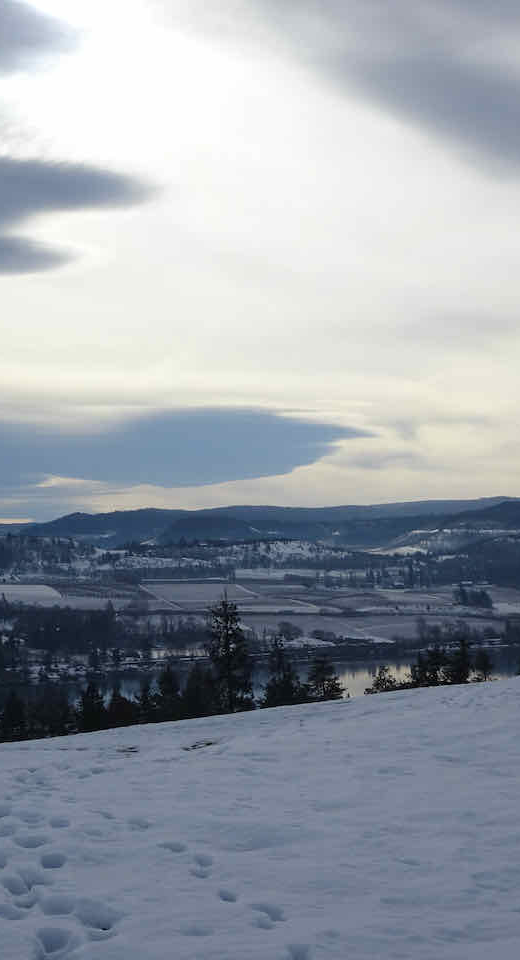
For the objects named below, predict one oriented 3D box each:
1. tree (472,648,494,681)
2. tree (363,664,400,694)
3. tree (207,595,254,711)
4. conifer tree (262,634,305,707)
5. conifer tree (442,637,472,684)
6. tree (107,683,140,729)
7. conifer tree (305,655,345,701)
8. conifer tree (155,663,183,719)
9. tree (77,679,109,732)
[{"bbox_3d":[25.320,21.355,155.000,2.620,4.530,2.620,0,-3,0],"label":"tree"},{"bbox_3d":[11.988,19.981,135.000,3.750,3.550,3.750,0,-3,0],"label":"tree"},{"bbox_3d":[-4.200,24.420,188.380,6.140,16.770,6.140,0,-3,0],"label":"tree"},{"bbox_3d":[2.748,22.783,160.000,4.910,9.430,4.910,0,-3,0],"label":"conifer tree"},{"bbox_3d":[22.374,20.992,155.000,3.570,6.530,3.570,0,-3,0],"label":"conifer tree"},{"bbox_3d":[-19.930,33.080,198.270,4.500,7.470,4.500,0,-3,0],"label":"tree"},{"bbox_3d":[8.620,26.760,182.850,5.190,6.890,5.190,0,-3,0],"label":"conifer tree"},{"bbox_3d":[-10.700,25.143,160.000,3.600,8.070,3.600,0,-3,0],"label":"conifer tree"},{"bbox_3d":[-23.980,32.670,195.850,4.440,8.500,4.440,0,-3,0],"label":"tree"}]

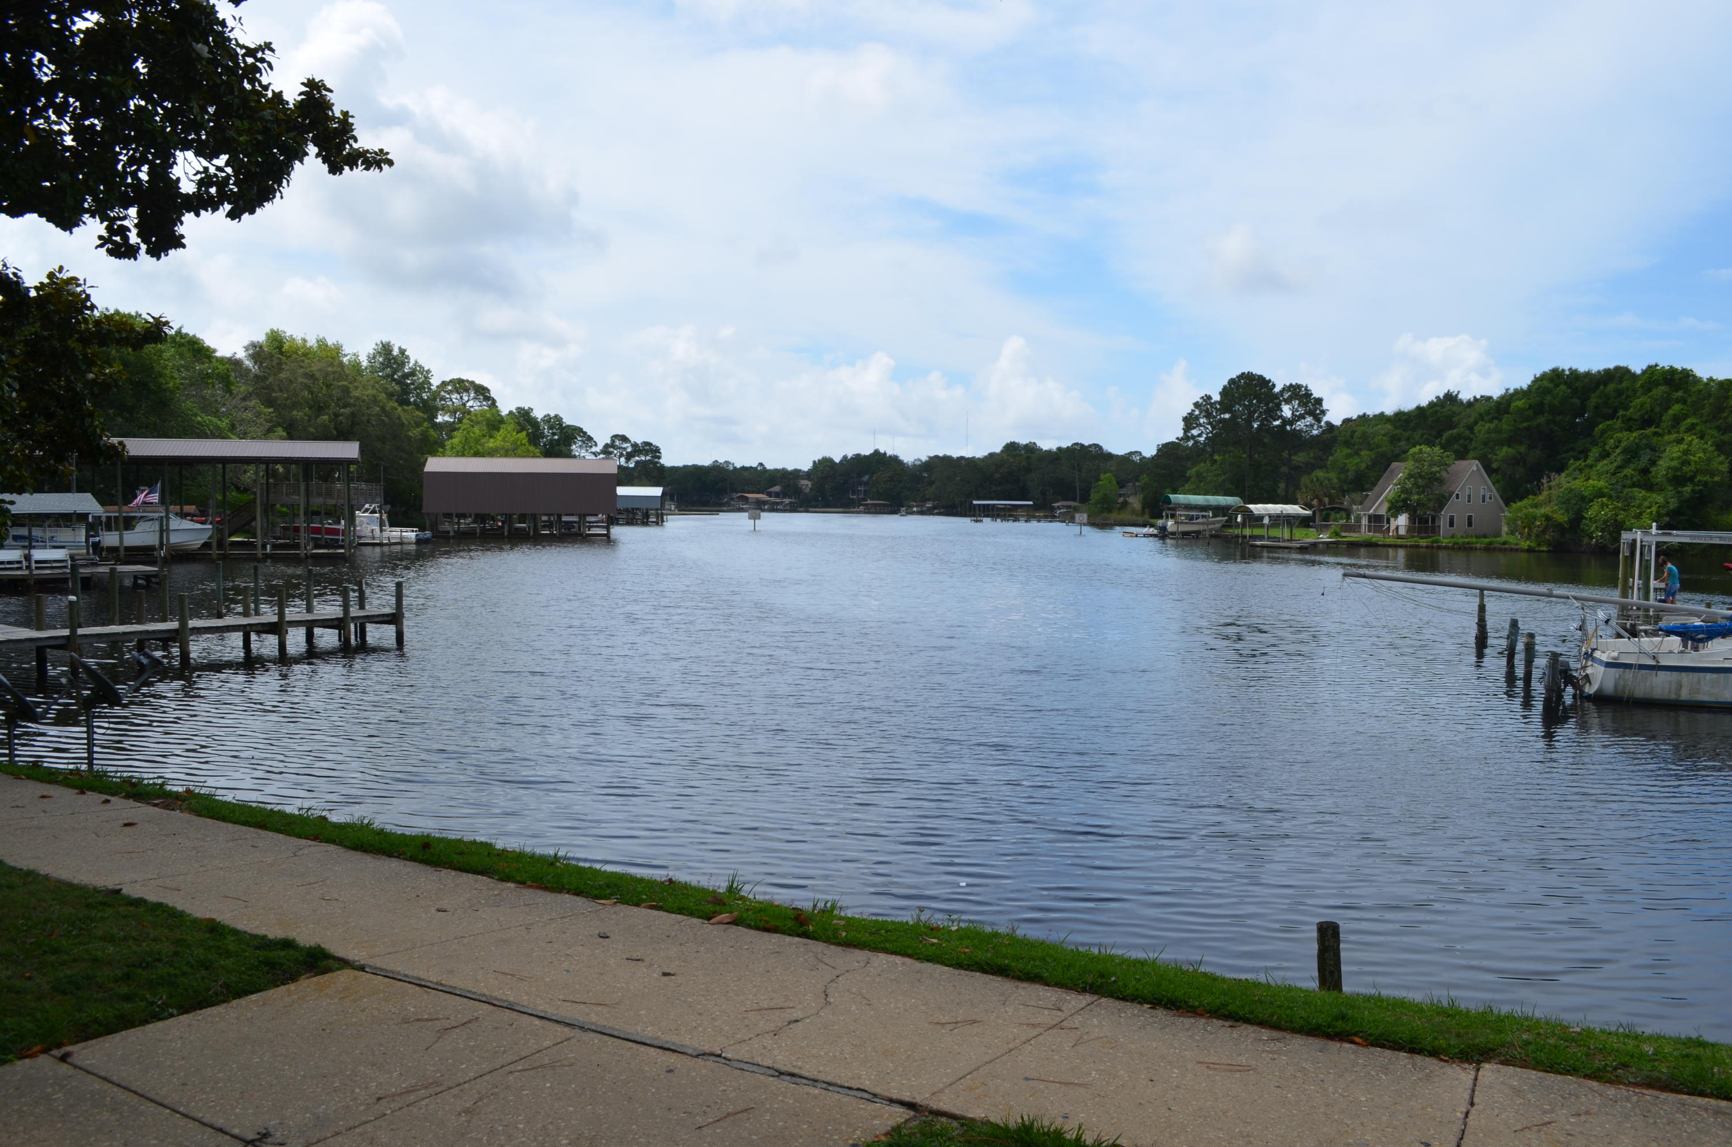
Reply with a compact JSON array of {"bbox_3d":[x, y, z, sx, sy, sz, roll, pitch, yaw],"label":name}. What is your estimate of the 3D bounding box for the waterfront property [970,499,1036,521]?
[{"bbox_3d":[30.199,-13.767,285.000,14.000,4.700,9.000,1,3,6],"label":"waterfront property"}]

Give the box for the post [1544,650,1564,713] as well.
[{"bbox_3d":[13.523,2.102,25.500,0.340,1.120,0.340,1,3,0],"label":"post"}]

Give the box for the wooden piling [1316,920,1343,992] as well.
[{"bbox_3d":[2.074,1.715,5.800,0.106,0.325,0.106,1,3,0],"label":"wooden piling"}]

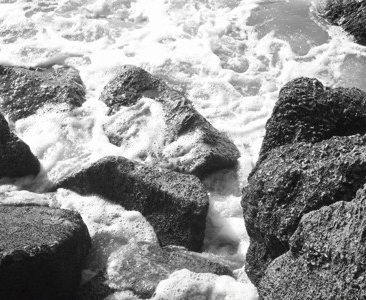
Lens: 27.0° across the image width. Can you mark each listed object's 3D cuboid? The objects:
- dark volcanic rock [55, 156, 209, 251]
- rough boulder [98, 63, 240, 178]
[{"bbox_3d":[-0.310,0.254,4.550,0.930,0.390,0.420,18,38,24],"label":"dark volcanic rock"},{"bbox_3d":[-0.110,-0.171,5.216,0.520,0.350,1.080,-21,39,-28],"label":"rough boulder"}]

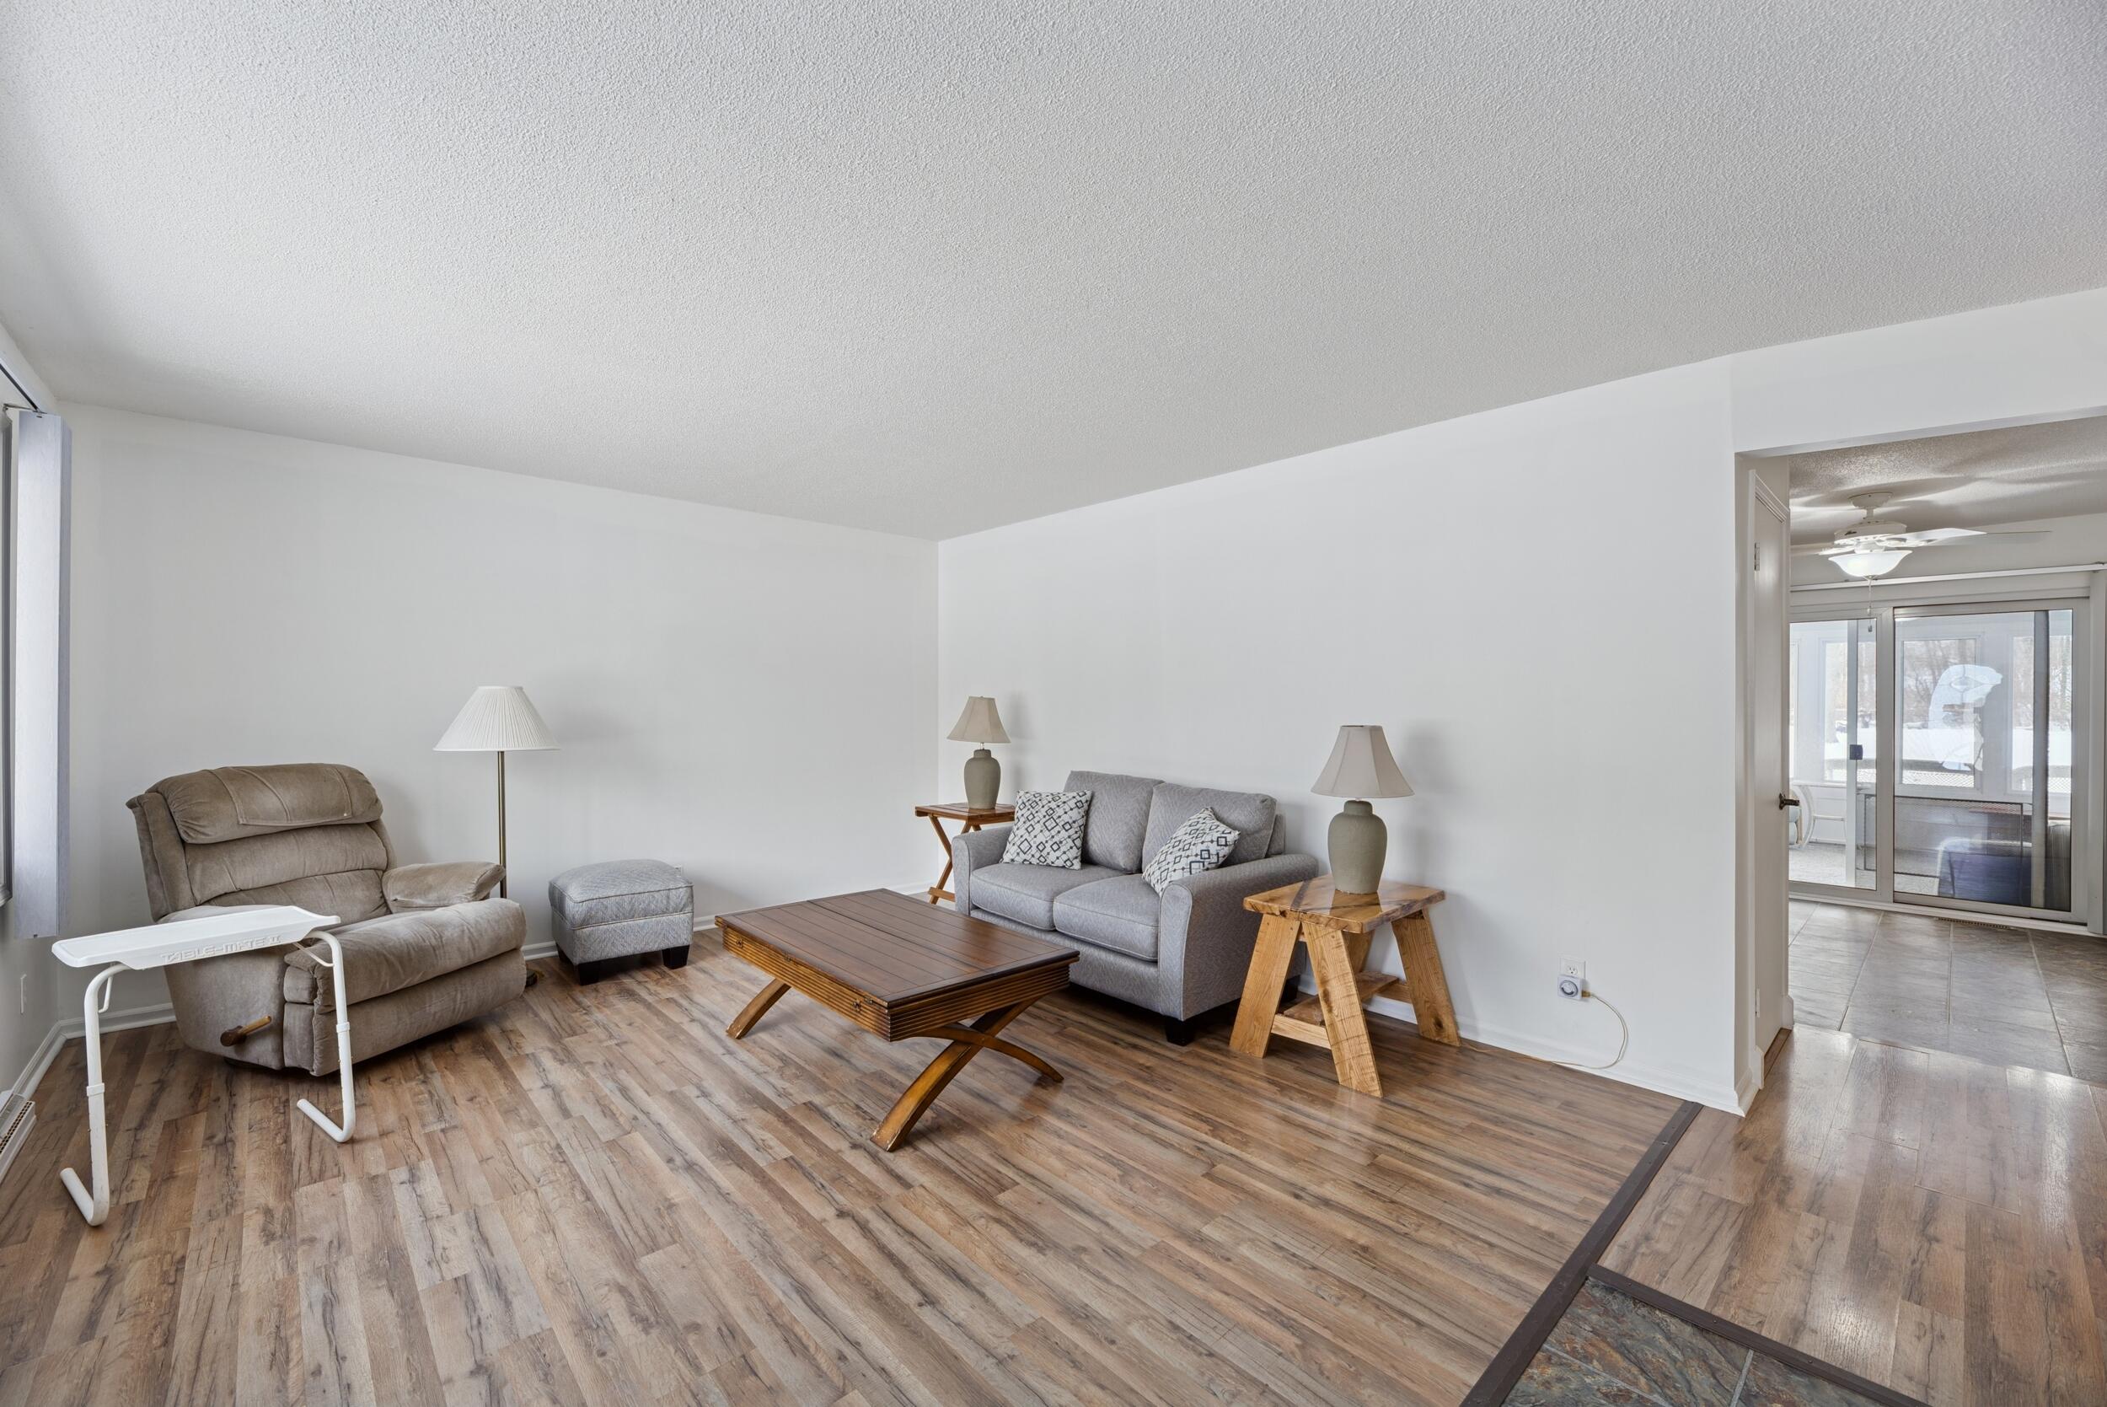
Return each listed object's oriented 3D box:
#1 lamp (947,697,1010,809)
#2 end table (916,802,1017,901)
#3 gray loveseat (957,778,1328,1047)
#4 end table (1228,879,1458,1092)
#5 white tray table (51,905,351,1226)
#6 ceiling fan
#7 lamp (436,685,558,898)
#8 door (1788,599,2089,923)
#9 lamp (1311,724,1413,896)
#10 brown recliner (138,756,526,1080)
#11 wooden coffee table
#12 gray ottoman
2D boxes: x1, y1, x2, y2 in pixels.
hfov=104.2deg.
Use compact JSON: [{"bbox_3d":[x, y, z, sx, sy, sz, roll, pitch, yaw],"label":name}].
[{"bbox_3d":[-0.485,0.320,5.310,0.415,0.720,0.415,0,0,0],"label":"lamp"},{"bbox_3d":[-0.556,1.017,5.353,0.420,0.645,0.600,0,-1,-42],"label":"end table"},{"bbox_3d":[0.340,0.862,3.988,0.940,0.930,1.560,0,-1,-42],"label":"gray loveseat"},{"bbox_3d":[1.135,1.039,3.188,0.740,0.580,0.580,0,-1,-42],"label":"end table"},{"bbox_3d":[-2.417,0.969,2.348,0.420,0.690,0.520,0,0,36],"label":"white tray table"},{"bbox_3d":[4.396,-0.889,4.408,1.300,0.460,1.300,0,-1,-42],"label":"ceiling fan"},{"bbox_3d":[-2.620,0.614,3.883,0.480,1.420,0.480,0,-1,-42],"label":"lamp"},{"bbox_3d":[5.378,0.355,5.337,0.120,2.000,1.760,0,-1,-42],"label":"door"},{"bbox_3d":[1.251,0.434,3.330,0.415,0.700,0.415,0,-1,-42],"label":"lamp"},{"bbox_3d":[-2.772,0.794,3.251,0.950,1.050,0.870,0,0,17],"label":"brown recliner"},{"bbox_3d":[-0.640,1.096,3.102,0.780,0.456,1.340,0,-1,-42],"label":"wooden coffee table"},{"bbox_3d":[-2.189,1.077,4.176,0.550,0.500,0.470,0,-1,-42],"label":"gray ottoman"}]

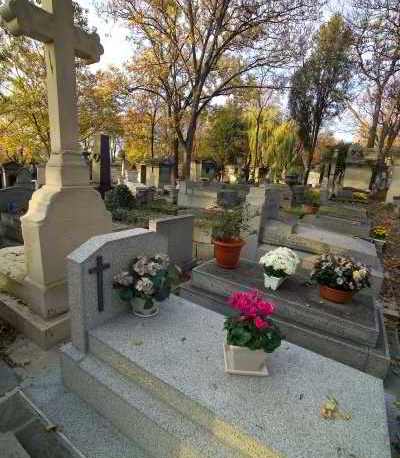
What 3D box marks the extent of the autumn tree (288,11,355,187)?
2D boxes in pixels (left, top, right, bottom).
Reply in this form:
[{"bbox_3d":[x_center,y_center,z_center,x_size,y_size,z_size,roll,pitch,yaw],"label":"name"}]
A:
[{"bbox_3d":[7.699,-7.887,16.484,3.286,10.643,3.286,9,14,21],"label":"autumn tree"}]

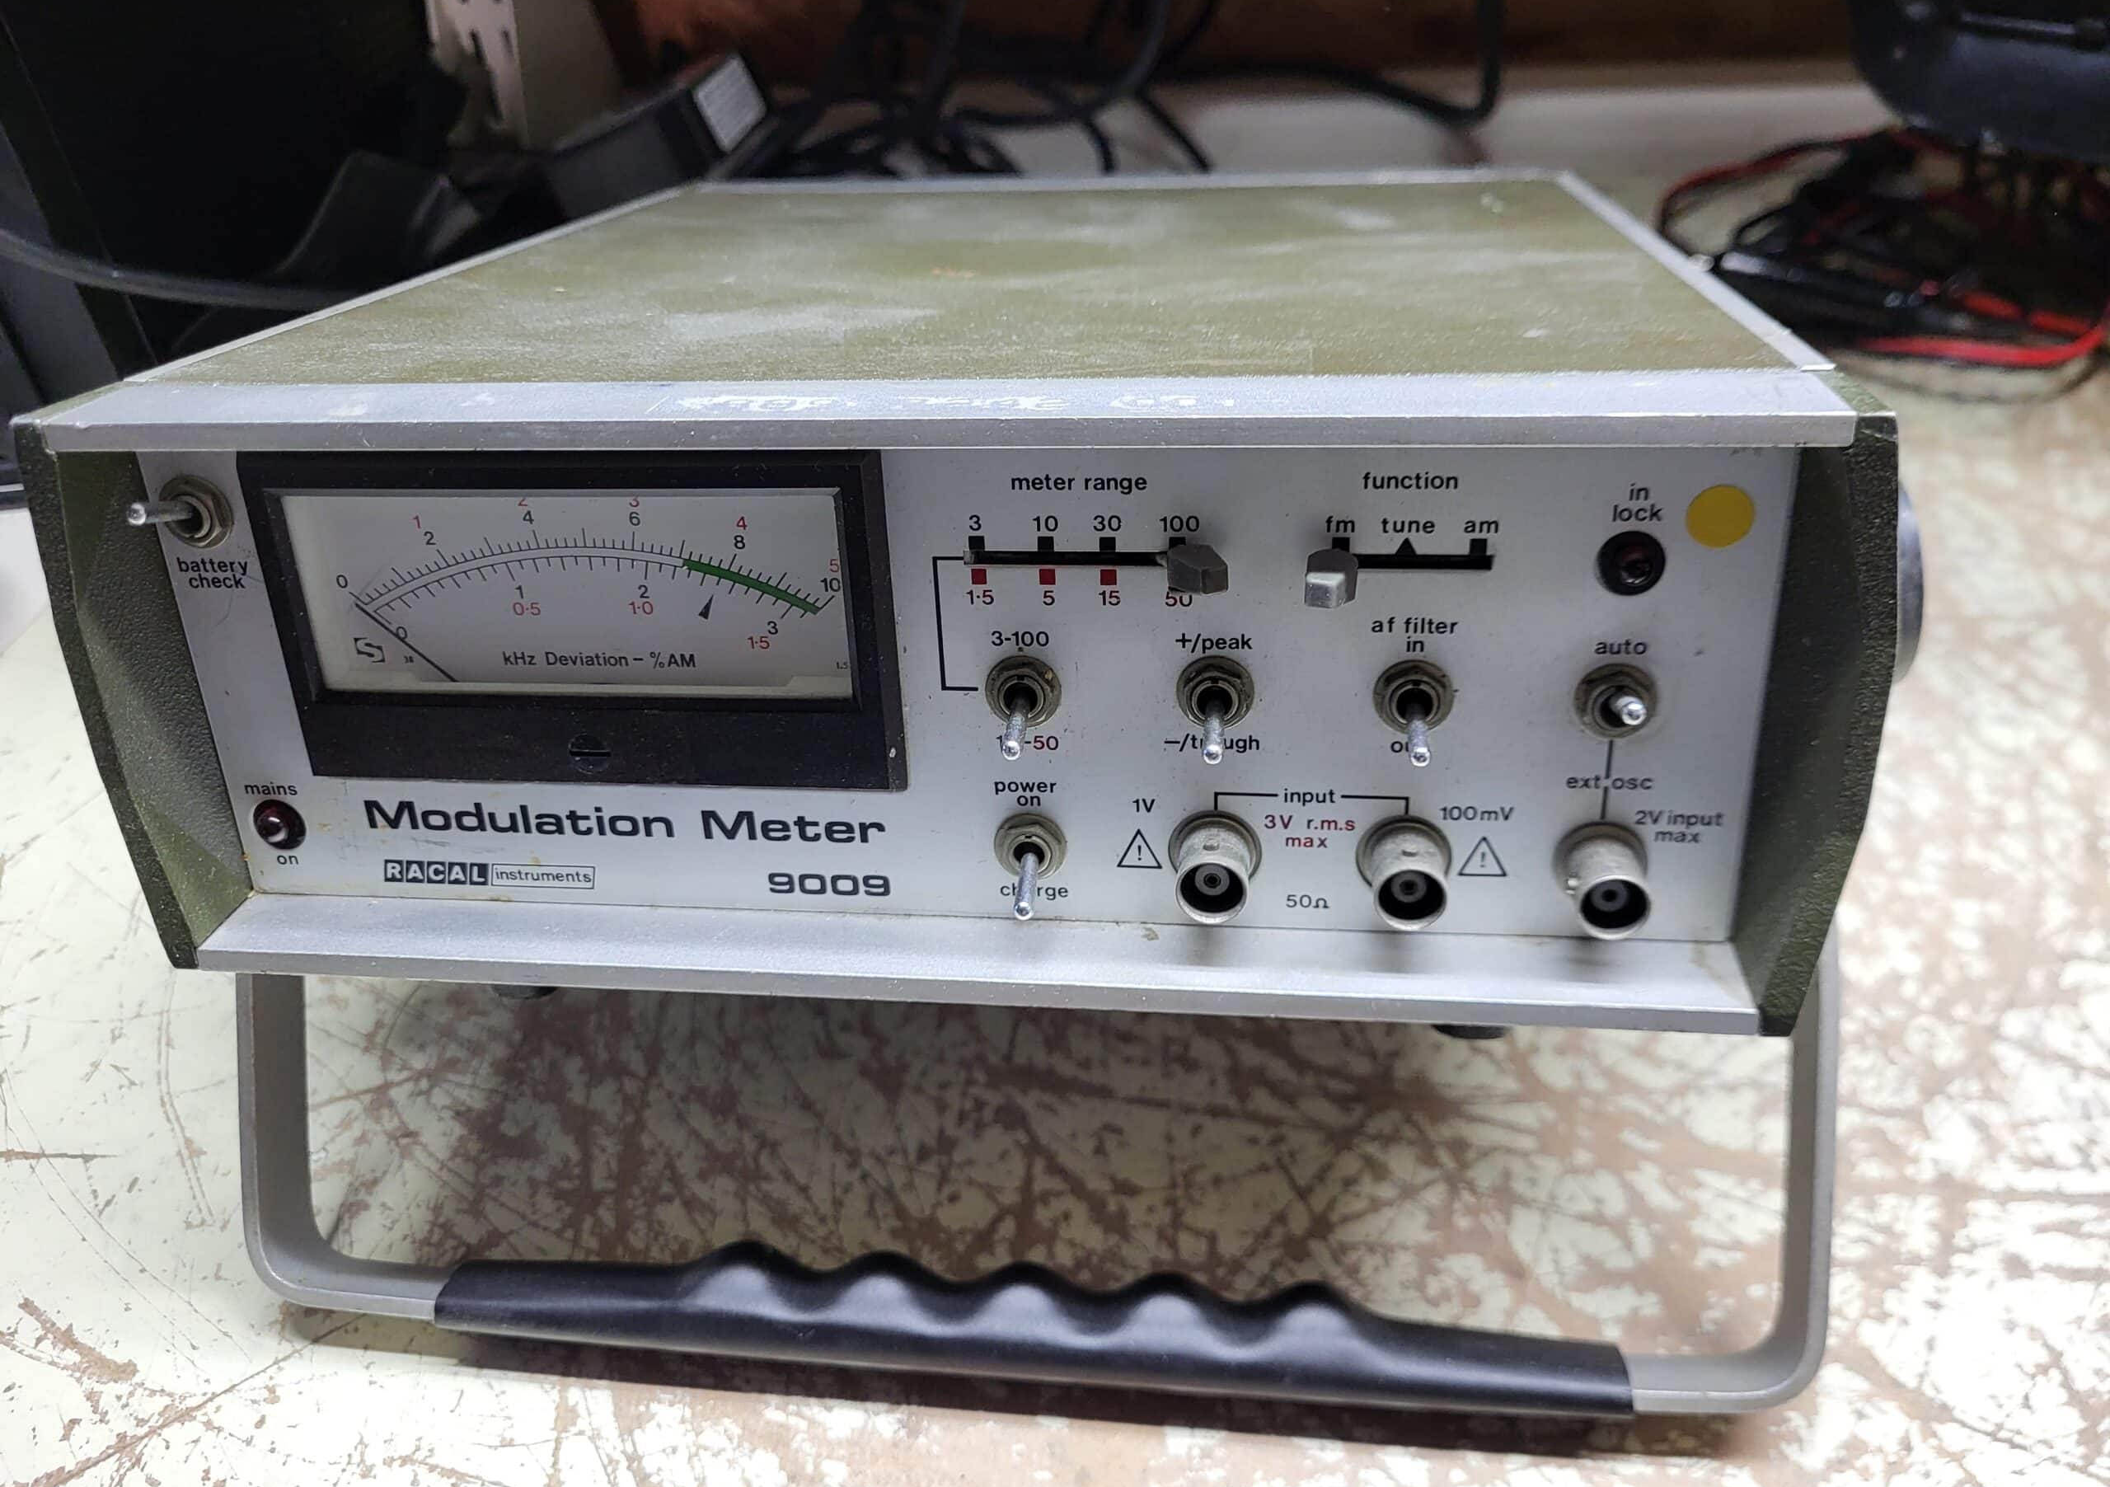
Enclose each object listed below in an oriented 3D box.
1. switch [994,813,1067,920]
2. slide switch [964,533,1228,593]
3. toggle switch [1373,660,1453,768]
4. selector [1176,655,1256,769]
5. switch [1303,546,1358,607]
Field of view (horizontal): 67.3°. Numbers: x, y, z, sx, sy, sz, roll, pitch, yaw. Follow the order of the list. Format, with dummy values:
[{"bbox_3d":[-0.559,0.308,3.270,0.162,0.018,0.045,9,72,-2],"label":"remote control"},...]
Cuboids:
[{"bbox_3d":[-0.004,0.017,0.222,0.010,0.011,0.013,1,24,8],"label":"switch"},{"bbox_3d":[0.005,-0.022,0.205,0.035,0.006,0.009,1,24,8],"label":"slide switch"},{"bbox_3d":[0.047,-0.004,0.205,0.010,0.011,0.013,1,24,8],"label":"toggle switch"},{"bbox_3d":[0.021,-0.004,0.208,0.010,0.011,0.013,1,24,8],"label":"selector"},{"bbox_3d":[0.035,-0.021,0.199,0.006,0.006,0.010,1,24,8],"label":"switch"}]

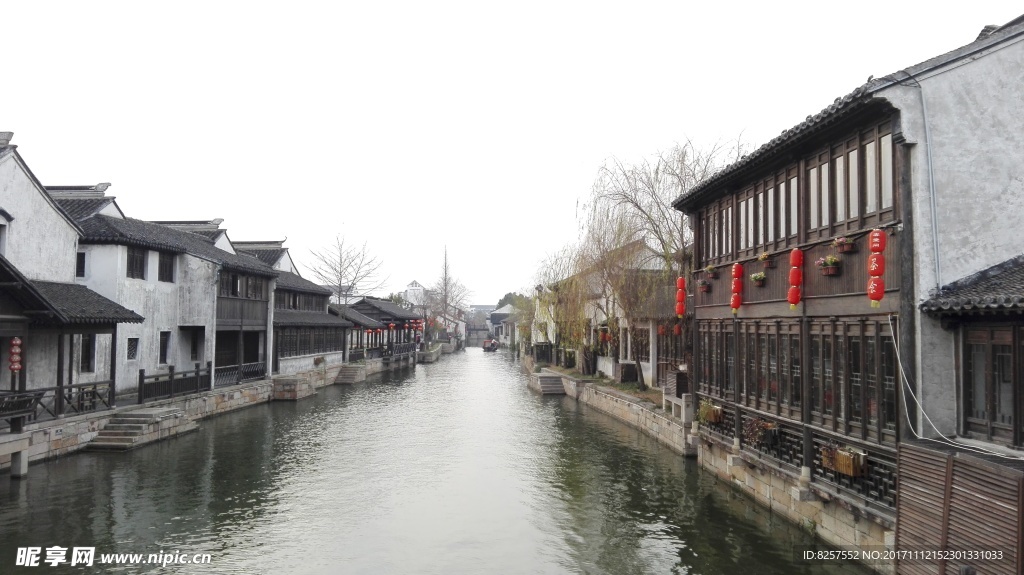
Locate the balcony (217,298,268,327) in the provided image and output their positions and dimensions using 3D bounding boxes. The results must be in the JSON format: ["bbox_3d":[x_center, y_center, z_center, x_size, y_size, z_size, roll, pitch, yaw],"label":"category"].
[{"bbox_3d":[-12.994,1.152,35.549,0.150,1.200,5.280,0,-3,6],"label":"balcony"}]

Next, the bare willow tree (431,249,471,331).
[{"bbox_3d":[-8.866,1.150,102.766,5.629,13.859,5.400,0,-3,-2],"label":"bare willow tree"}]

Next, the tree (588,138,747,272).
[{"bbox_3d":[4.965,-0.393,23.025,5.013,8.681,5.200,0,-3,-2],"label":"tree"}]

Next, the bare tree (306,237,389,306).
[{"bbox_3d":[-12.497,0.799,55.250,5.907,9.639,6.000,0,-3,-2],"label":"bare tree"}]

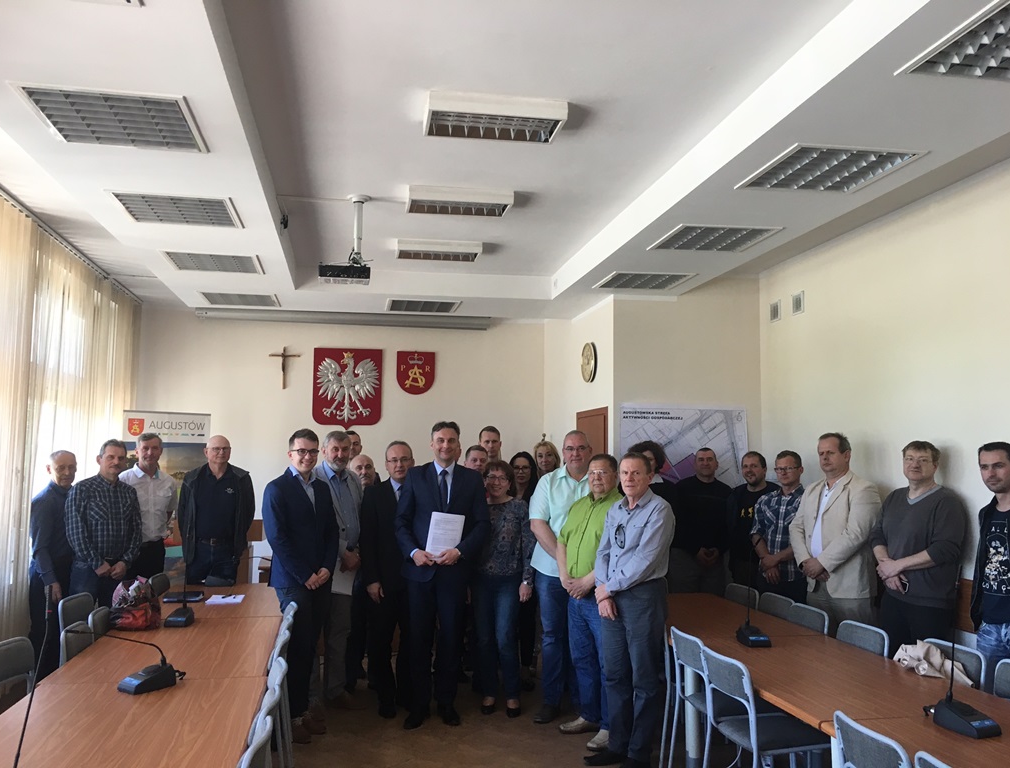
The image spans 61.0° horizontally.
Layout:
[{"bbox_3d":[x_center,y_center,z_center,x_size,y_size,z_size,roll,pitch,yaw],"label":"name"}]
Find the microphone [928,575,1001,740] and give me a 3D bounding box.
[{"bbox_3d":[1.549,0.888,2.894,0.115,0.525,0.185,2,-5,-18],"label":"microphone"}]

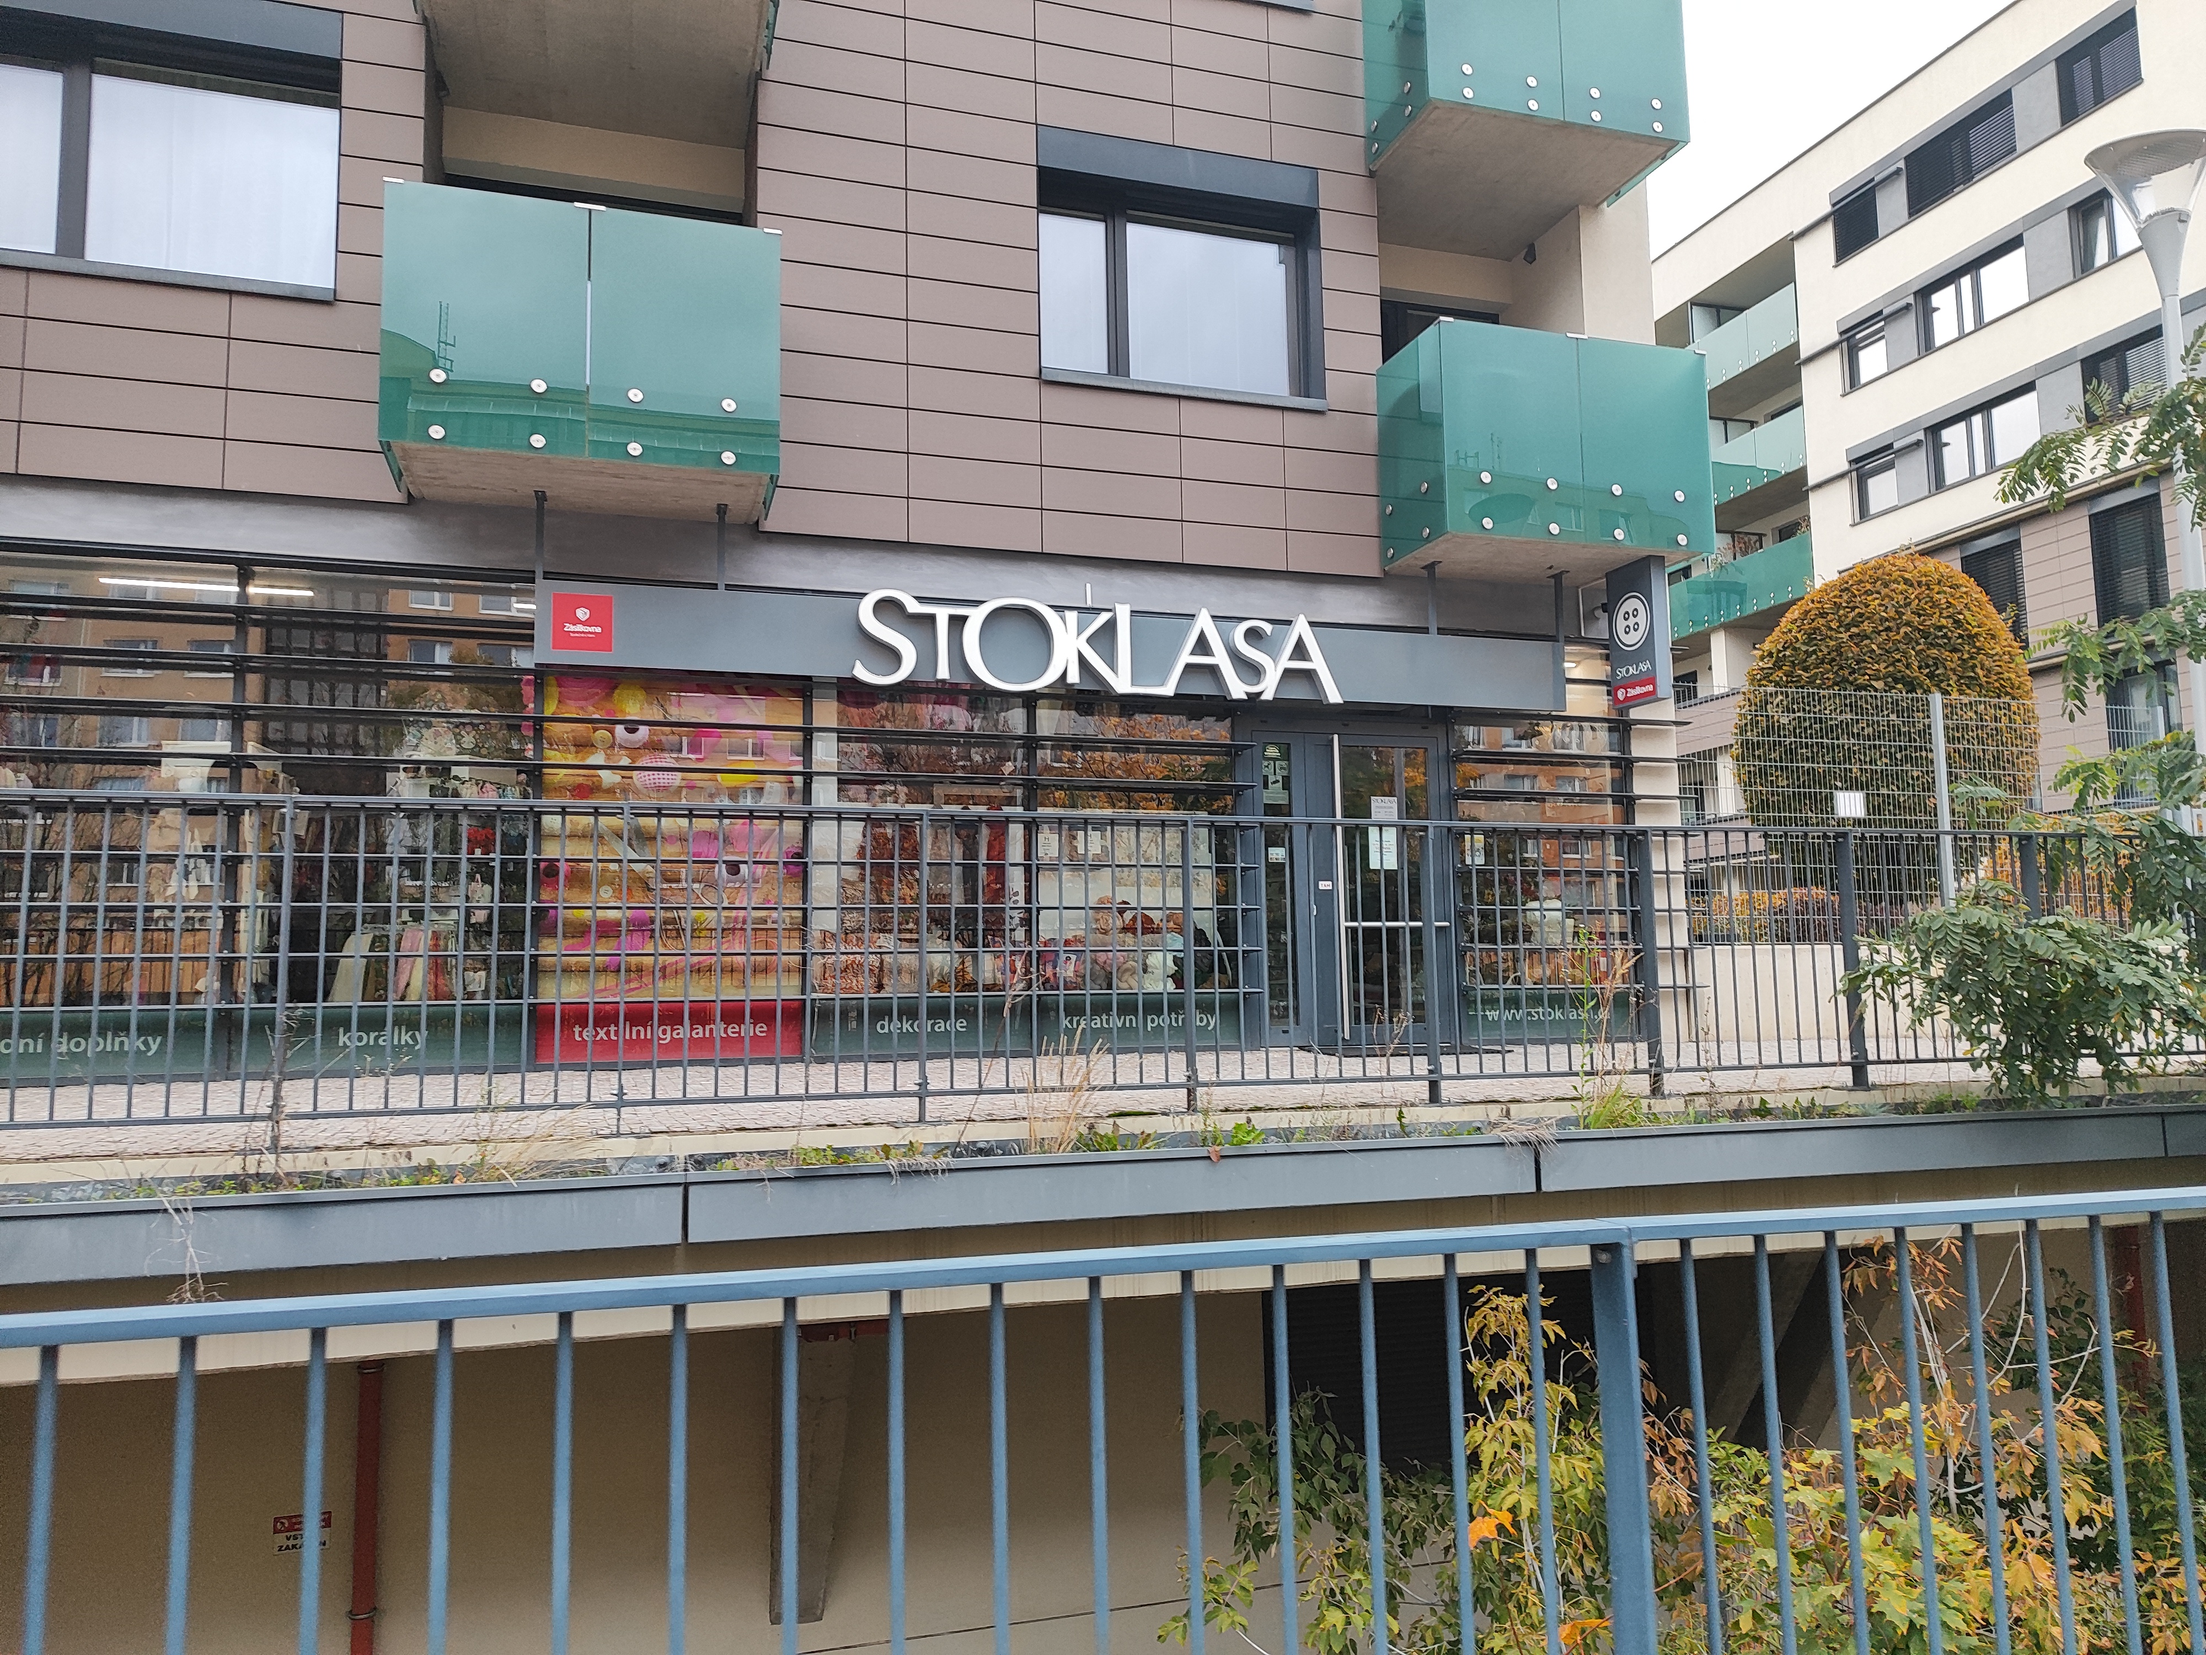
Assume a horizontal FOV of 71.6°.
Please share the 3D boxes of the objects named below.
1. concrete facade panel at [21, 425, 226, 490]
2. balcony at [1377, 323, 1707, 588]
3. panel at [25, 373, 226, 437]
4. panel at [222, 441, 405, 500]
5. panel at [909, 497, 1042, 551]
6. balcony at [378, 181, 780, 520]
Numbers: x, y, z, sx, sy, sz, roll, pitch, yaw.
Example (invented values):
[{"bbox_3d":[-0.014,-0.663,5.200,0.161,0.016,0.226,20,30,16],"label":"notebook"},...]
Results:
[{"bbox_3d":[-5.456,-2.058,8.527,0.984,0.286,0.025,1,-6,-18],"label":"concrete facade panel"},{"bbox_3d":[3.147,-2.611,10.918,2.122,1.454,0.906,1,-6,-18],"label":"balcony"},{"bbox_3d":[-5.461,-2.355,8.556,0.984,0.286,0.025,1,-6,-18],"label":"panel"},{"bbox_3d":[-4.526,-2.043,8.832,0.950,0.286,0.025,1,-6,-18],"label":"panel"},{"bbox_3d":[-0.834,-1.982,10.042,0.889,0.286,0.025,1,-6,-18],"label":"panel"},{"bbox_3d":[-2.975,-2.697,8.901,2.101,1.433,0.921,1,-6,-18],"label":"balcony"}]

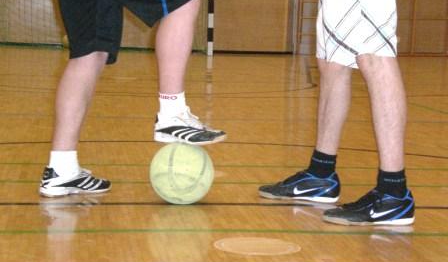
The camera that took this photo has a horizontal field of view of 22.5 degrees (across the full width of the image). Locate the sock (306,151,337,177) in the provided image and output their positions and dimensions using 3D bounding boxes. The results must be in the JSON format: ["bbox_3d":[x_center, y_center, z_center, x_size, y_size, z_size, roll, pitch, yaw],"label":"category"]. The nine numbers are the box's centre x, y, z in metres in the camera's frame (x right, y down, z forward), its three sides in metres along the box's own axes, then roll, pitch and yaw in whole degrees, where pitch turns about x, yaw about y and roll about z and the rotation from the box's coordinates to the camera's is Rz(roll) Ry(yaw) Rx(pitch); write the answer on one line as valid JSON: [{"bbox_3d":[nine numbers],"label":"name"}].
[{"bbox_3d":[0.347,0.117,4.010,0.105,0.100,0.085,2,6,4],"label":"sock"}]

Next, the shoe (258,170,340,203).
[{"bbox_3d":[0.276,0.194,4.046,0.288,0.102,0.104,2,6,5],"label":"shoe"}]

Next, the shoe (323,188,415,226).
[{"bbox_3d":[0.472,0.244,3.630,0.288,0.102,0.104,1,6,-7],"label":"shoe"}]

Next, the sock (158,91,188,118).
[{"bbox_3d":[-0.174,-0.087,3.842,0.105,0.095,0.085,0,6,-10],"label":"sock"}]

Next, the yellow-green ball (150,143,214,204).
[{"bbox_3d":[-0.142,0.147,3.842,0.217,0.217,0.217,1,6,0],"label":"yellow-green ball"}]

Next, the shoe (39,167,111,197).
[{"bbox_3d":[-0.529,0.176,4.028,0.272,0.100,0.103,-2,7,-26],"label":"shoe"}]

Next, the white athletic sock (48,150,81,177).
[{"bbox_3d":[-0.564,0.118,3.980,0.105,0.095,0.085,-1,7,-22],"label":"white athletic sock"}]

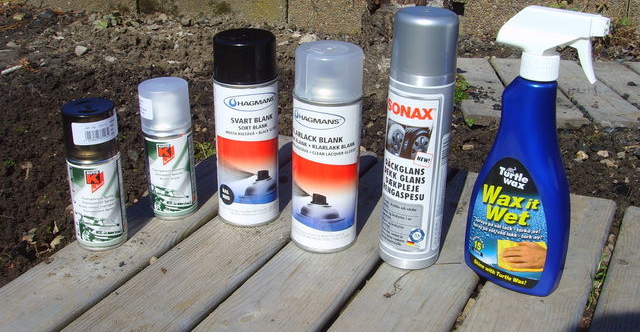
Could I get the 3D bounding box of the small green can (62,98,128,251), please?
[{"bbox_3d":[-0.227,0.009,0.728,0.053,0.147,0.053,-7,26,-17],"label":"small green can"}]

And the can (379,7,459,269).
[{"bbox_3d":[0.094,-0.024,0.691,0.063,0.247,0.063,1,25,0],"label":"can"}]

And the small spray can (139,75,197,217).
[{"bbox_3d":[-0.164,-0.019,0.789,0.053,0.147,0.053,-1,25,-4],"label":"small spray can"}]

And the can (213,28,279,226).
[{"bbox_3d":[-0.078,-0.040,0.772,0.066,0.203,0.066,1,25,0],"label":"can"}]

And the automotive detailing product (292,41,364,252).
[{"bbox_3d":[0.006,-0.017,0.726,0.066,0.204,0.066,1,25,0],"label":"automotive detailing product"}]

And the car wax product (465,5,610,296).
[{"bbox_3d":[0.191,-0.012,0.652,0.095,0.261,0.057,13,28,25],"label":"car wax product"}]

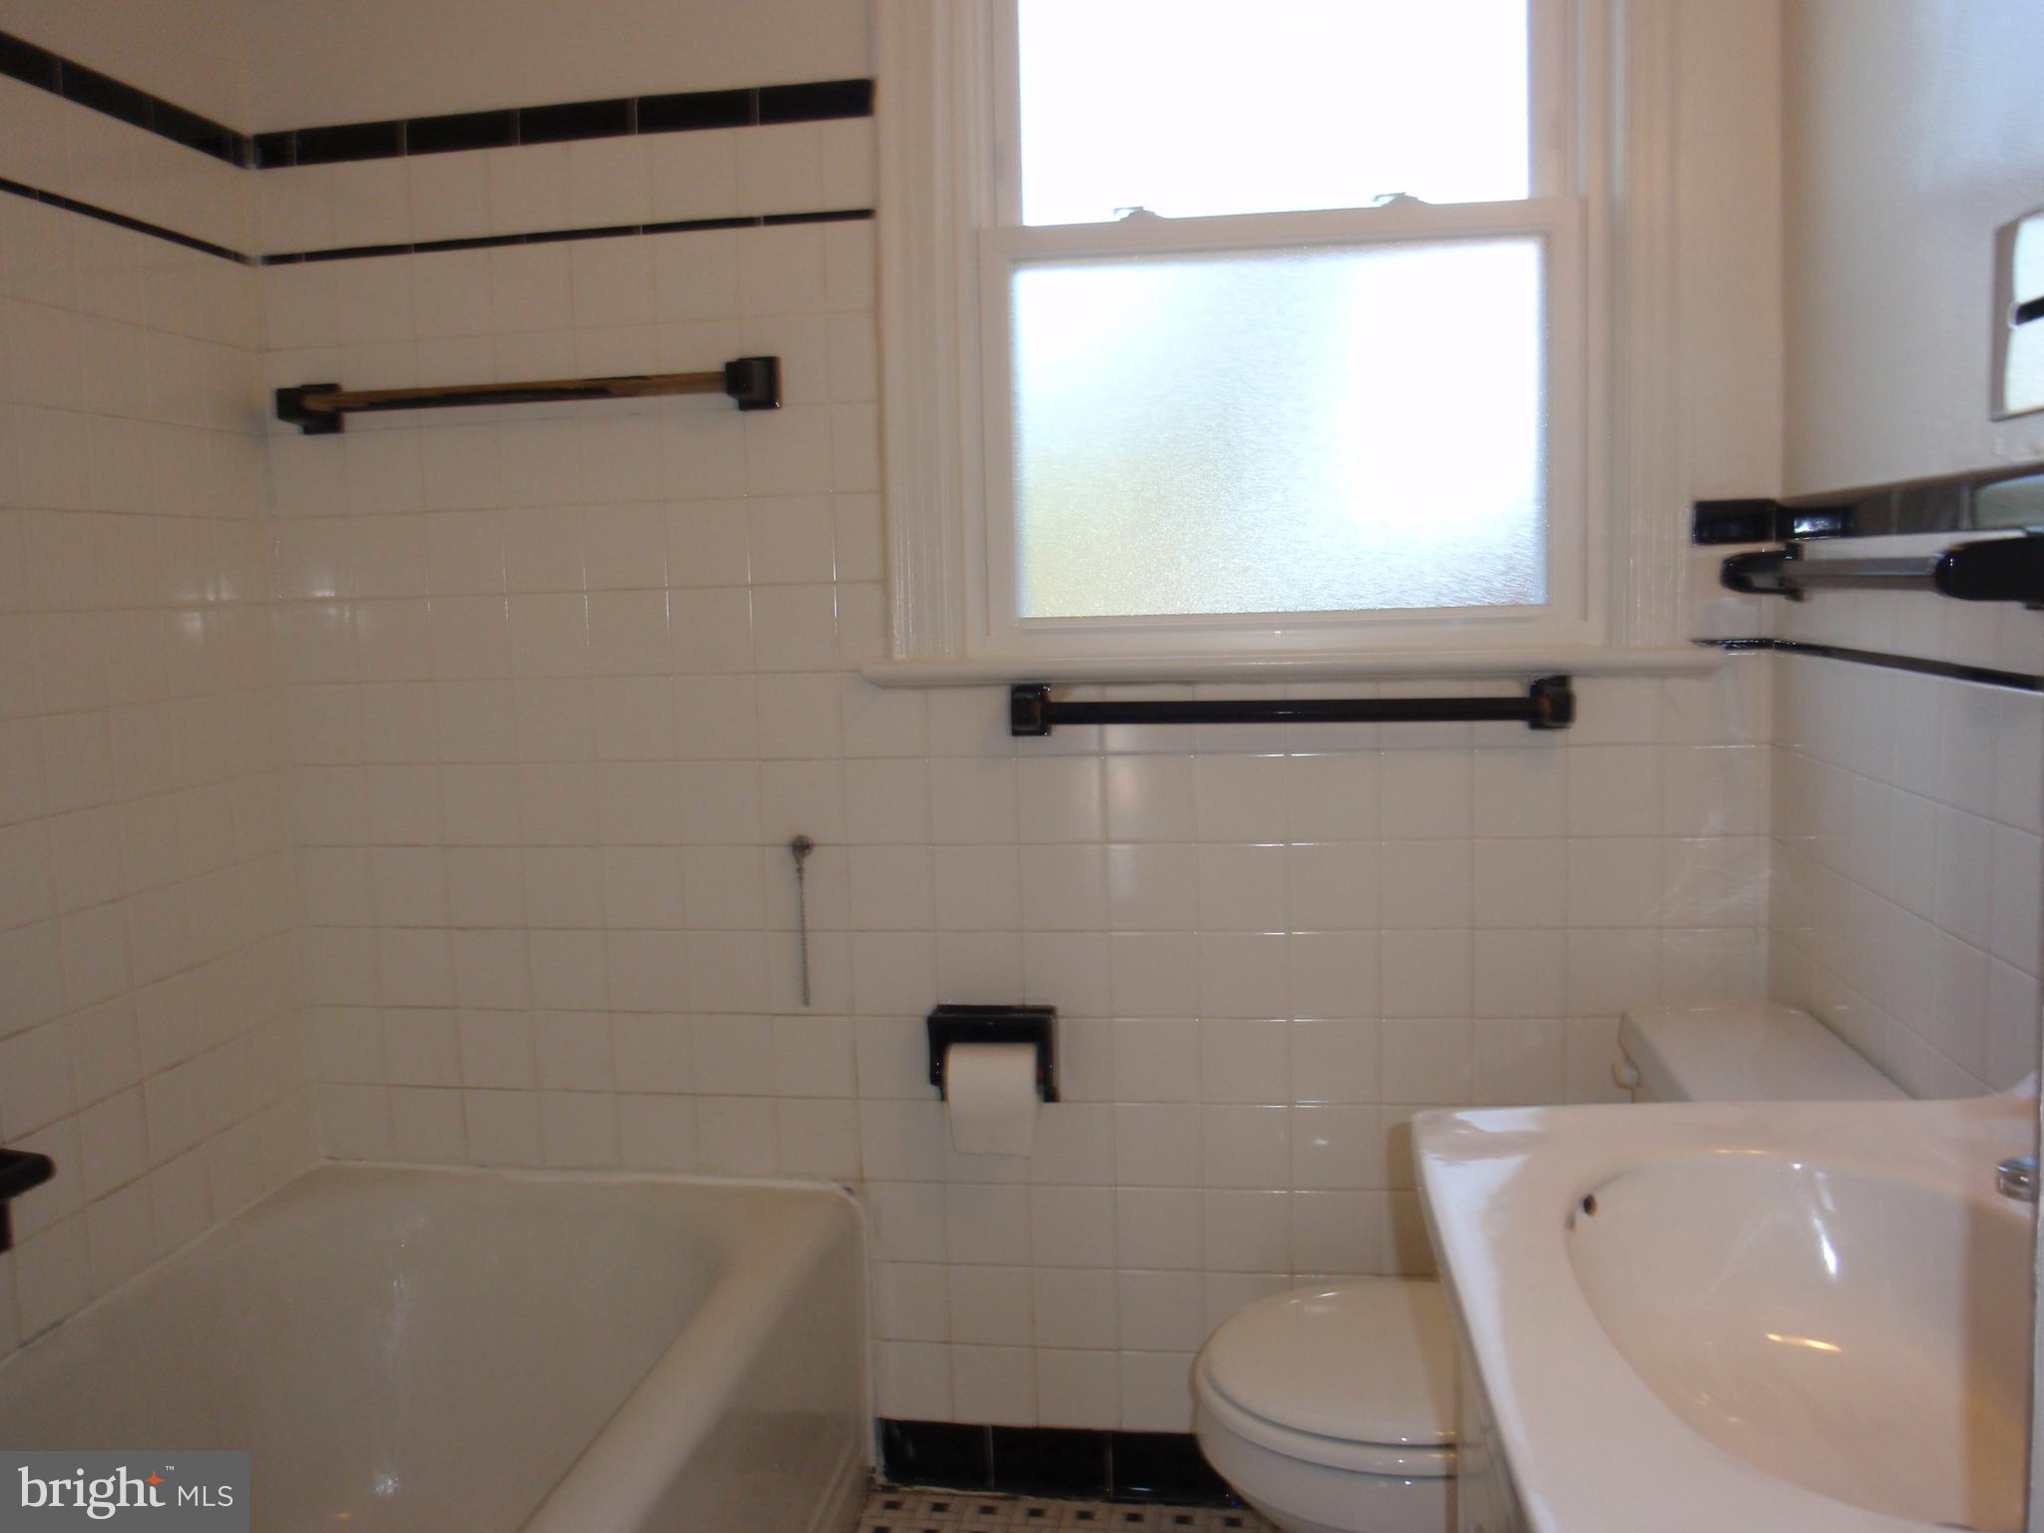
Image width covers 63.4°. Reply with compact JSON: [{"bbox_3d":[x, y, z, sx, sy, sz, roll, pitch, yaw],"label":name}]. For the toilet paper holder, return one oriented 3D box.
[{"bbox_3d":[-0.034,0.367,2.060,0.150,0.124,0.064,-1,6,9],"label":"toilet paper holder"}]

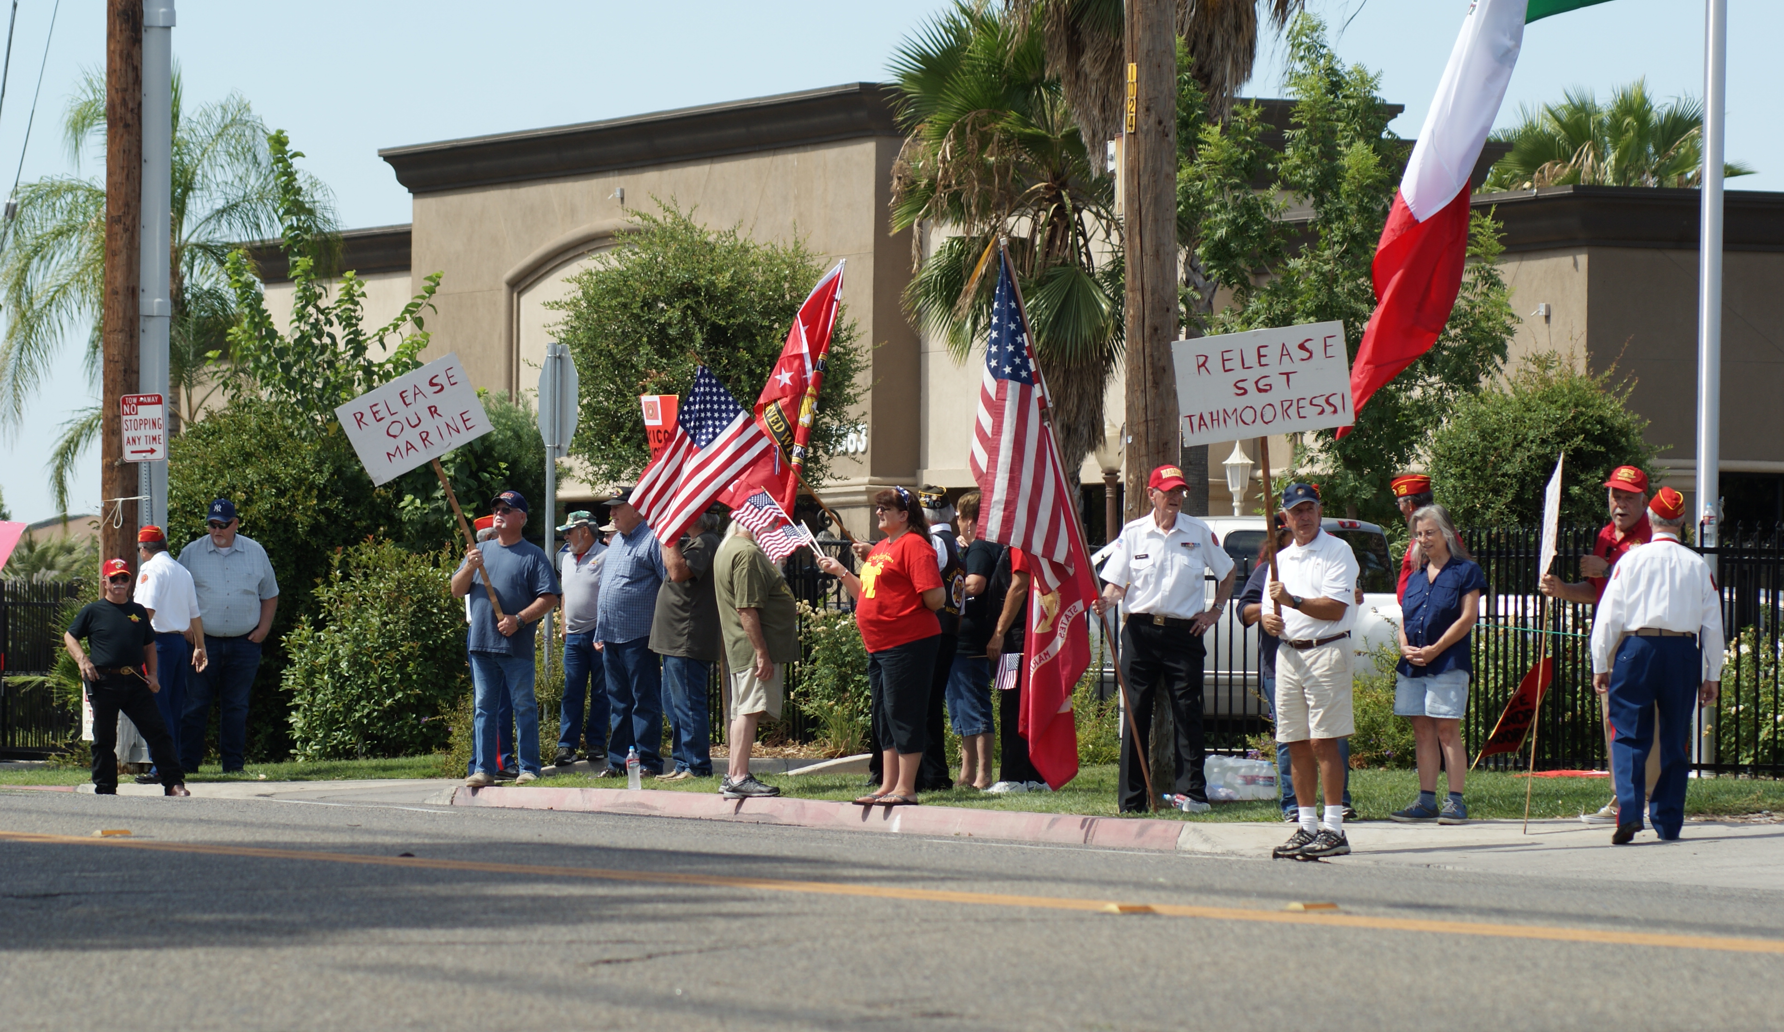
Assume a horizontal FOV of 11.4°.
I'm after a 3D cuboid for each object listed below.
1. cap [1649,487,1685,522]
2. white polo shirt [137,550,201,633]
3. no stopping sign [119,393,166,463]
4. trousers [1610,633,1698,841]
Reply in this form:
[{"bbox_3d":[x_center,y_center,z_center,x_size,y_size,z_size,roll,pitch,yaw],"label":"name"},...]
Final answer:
[{"bbox_3d":[3.830,-0.058,44.100,0.160,0.150,0.260,0,-1,-20],"label":"cap"},{"bbox_3d":[-4.905,0.519,60.500,0.480,0.570,0.320,0,-1,-34],"label":"white polo shirt"},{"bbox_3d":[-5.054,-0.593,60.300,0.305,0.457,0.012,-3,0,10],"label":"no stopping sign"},{"bbox_3d":[3.744,1.082,43.900,0.440,1.000,0.370,0,0,-3],"label":"trousers"}]

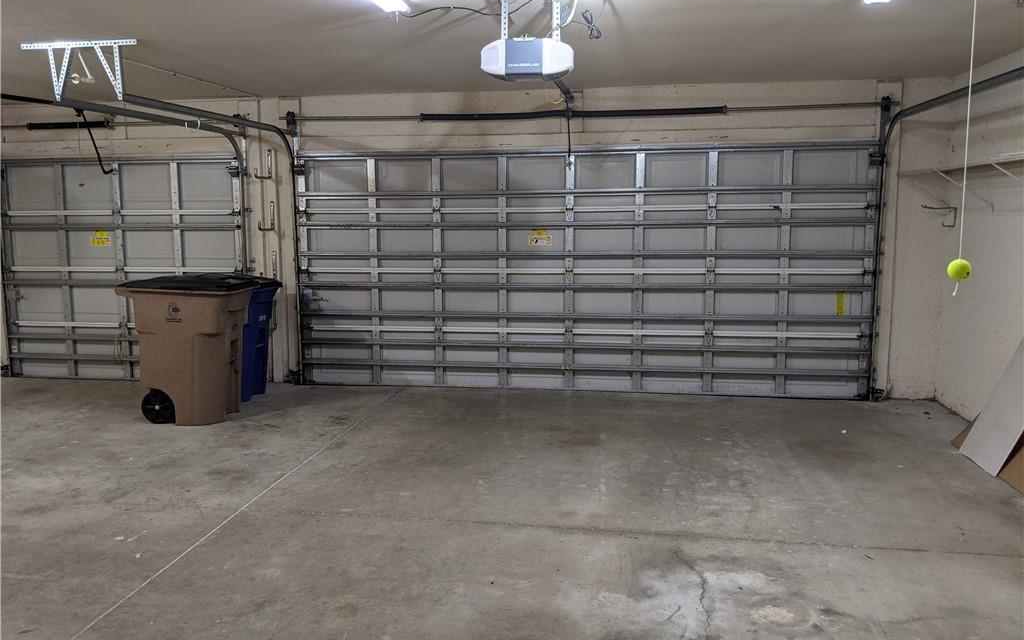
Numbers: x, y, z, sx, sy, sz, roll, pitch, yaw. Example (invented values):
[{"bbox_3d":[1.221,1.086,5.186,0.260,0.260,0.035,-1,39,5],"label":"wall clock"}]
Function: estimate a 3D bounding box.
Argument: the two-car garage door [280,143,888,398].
[{"bbox_3d":[0.531,-0.413,6.826,4.880,2.130,0.130,1,7,8],"label":"two-car garage door"}]

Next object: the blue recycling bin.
[{"bbox_3d":[-2.428,0.126,6.798,0.880,1.080,0.690,0,7,1],"label":"blue recycling bin"}]

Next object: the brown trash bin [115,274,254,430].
[{"bbox_3d":[-2.411,0.211,6.134,0.890,1.080,0.690,0,7,1],"label":"brown trash bin"}]

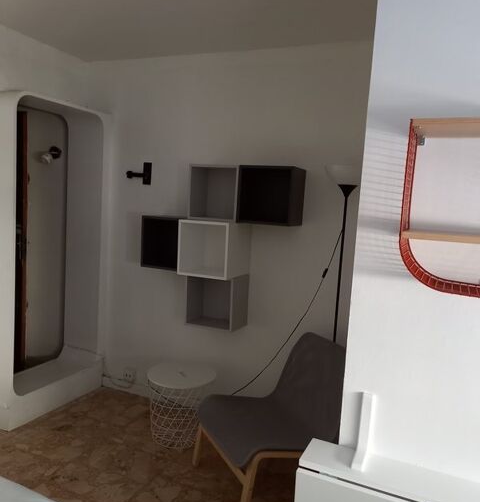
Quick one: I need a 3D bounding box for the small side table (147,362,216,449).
[{"bbox_3d":[-0.381,0.990,2.935,0.440,0.420,0.440,3,6,0],"label":"small side table"}]

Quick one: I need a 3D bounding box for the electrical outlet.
[{"bbox_3d":[-0.860,0.962,3.578,0.095,0.100,0.040,6,6,24],"label":"electrical outlet"}]

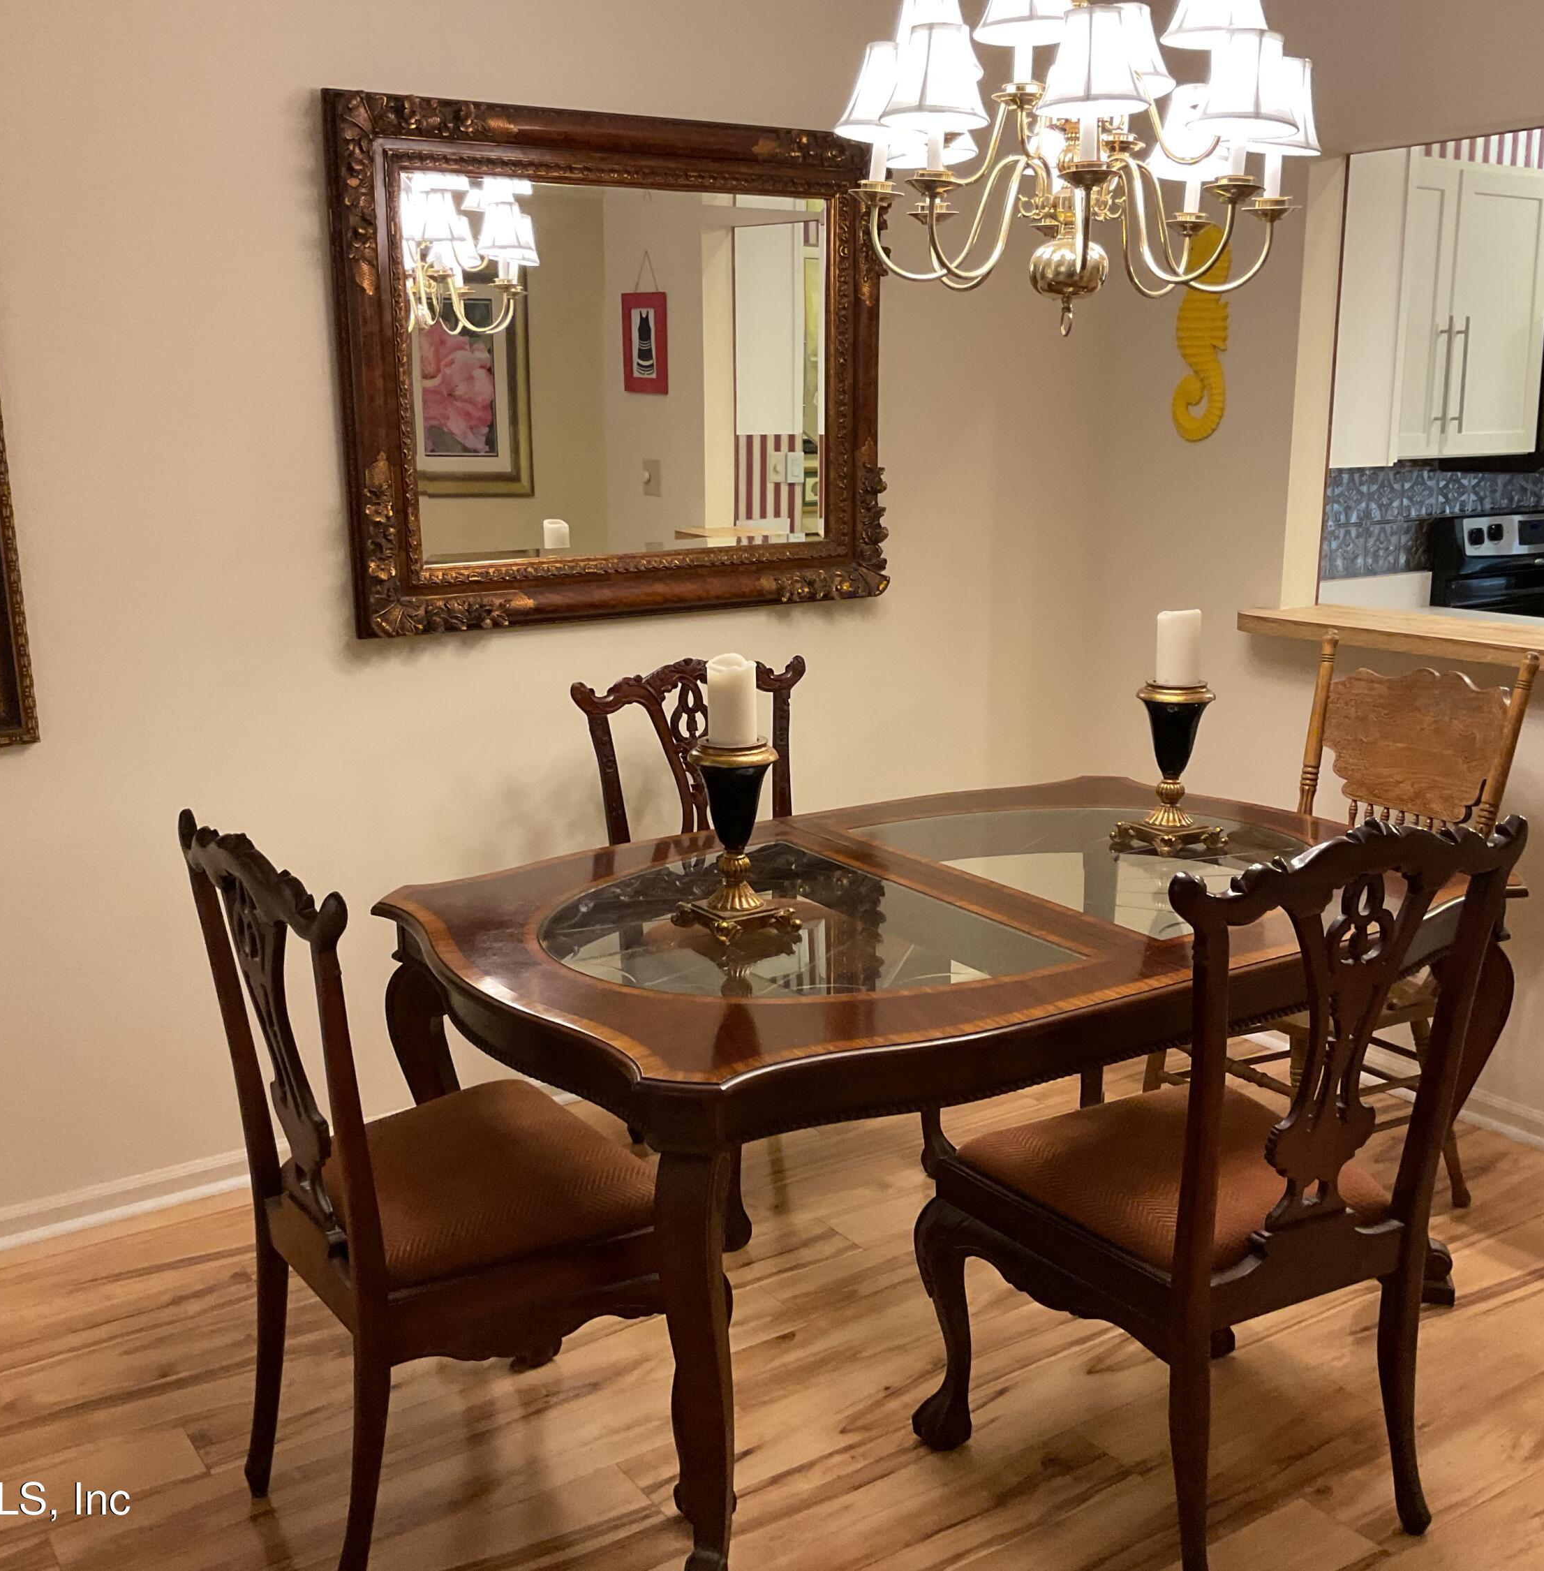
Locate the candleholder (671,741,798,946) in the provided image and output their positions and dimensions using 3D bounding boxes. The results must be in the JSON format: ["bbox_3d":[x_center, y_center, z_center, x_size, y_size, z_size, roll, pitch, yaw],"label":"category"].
[{"bbox_3d":[-0.053,0.077,2.691,0.140,0.290,0.140,-9,15,-33],"label":"candleholder"}]

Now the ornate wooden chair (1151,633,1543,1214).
[{"bbox_3d":[1.070,0.279,3.406,0.570,1.080,0.470,-8,15,-31],"label":"ornate wooden chair"}]

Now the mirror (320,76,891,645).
[{"bbox_3d":[-0.285,-0.852,3.627,1.235,0.995,0.070,-9,15,-33],"label":"mirror"}]

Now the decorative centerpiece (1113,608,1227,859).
[{"bbox_3d":[0.694,-0.102,3.041,0.154,0.410,0.154,-9,15,-33],"label":"decorative centerpiece"}]

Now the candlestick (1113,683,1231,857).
[{"bbox_3d":[0.724,-0.038,3.160,0.140,0.290,0.140,-9,15,-33],"label":"candlestick"}]

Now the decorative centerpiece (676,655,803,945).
[{"bbox_3d":[-0.053,0.014,2.677,0.140,0.420,0.140,-9,15,-33],"label":"decorative centerpiece"}]

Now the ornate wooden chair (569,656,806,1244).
[{"bbox_3d":[-0.004,0.294,3.518,0.570,1.020,0.560,-9,16,-34],"label":"ornate wooden chair"}]

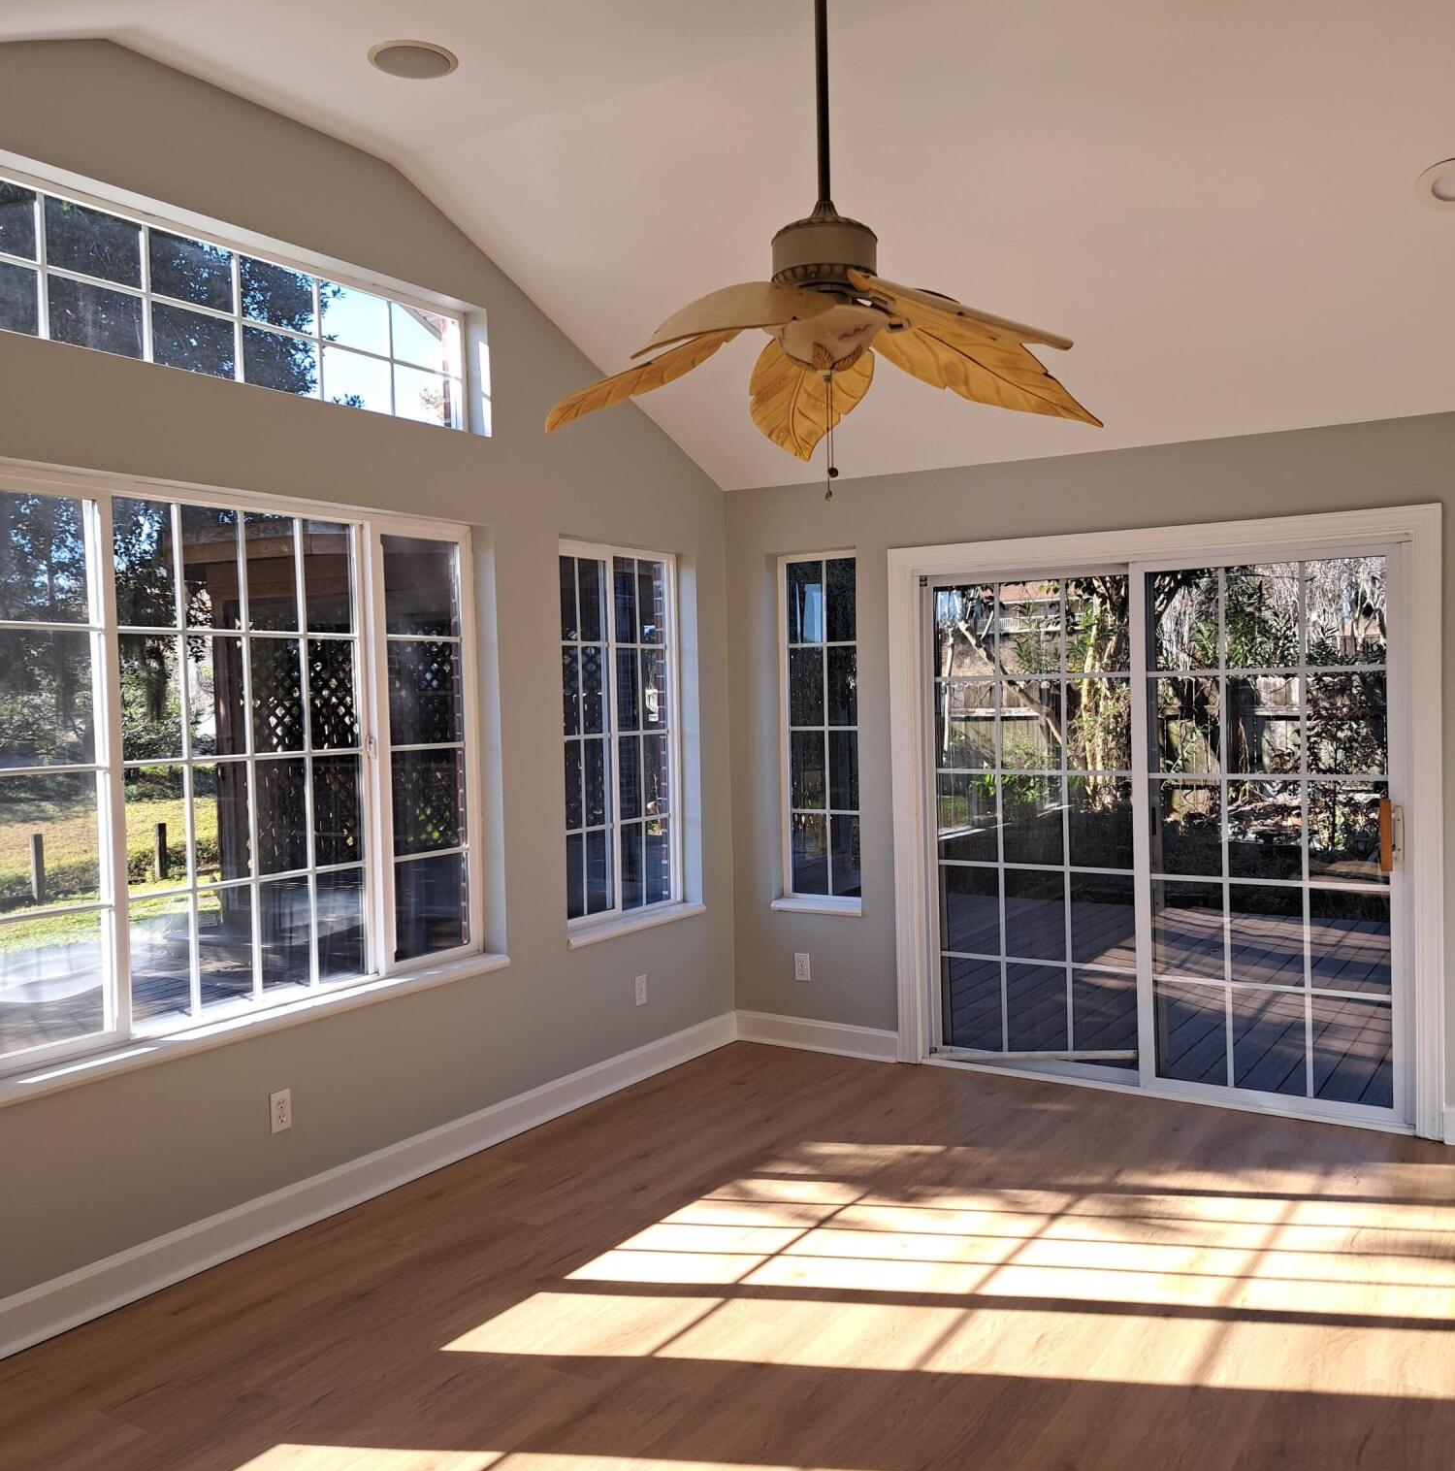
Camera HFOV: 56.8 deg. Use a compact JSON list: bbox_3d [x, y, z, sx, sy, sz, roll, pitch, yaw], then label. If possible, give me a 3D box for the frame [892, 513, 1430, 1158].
[{"bbox_3d":[1.533,0.292,4.978,1.982,2.095,0.130,0,2,32],"label":"frame"}]

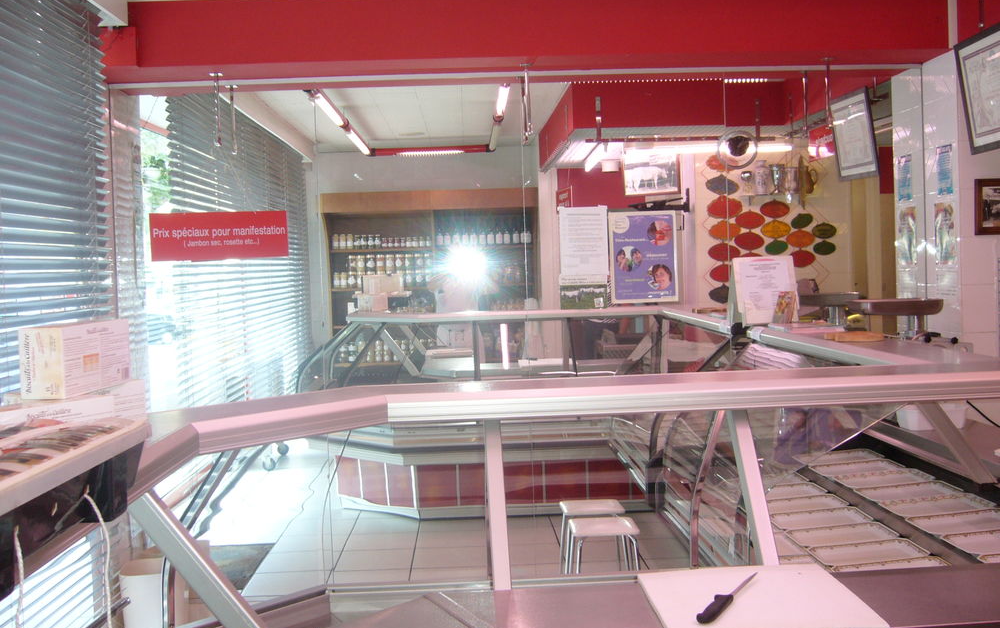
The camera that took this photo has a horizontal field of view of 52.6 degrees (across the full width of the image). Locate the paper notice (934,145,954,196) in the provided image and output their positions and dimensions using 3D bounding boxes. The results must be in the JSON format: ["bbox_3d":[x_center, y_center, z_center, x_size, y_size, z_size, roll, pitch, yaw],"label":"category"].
[{"bbox_3d":[1.910,-0.618,4.343,0.012,0.213,0.145,-2,3,-2],"label":"paper notice"}]

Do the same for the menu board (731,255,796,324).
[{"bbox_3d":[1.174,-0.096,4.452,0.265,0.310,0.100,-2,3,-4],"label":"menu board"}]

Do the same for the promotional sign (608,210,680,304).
[{"bbox_3d":[0.643,-0.251,4.503,0.298,0.405,0.020,-2,3,-2],"label":"promotional sign"}]

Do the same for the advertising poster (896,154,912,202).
[{"bbox_3d":[1.897,-0.638,4.738,0.012,0.213,0.145,-2,3,-2],"label":"advertising poster"}]

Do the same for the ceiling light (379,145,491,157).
[{"bbox_3d":[-0.593,-1.431,8.872,1.020,0.070,0.075,-2,3,-2],"label":"ceiling light"}]

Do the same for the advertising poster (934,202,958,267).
[{"bbox_3d":[1.919,-0.343,4.374,0.015,0.268,0.172,-2,3,-2],"label":"advertising poster"}]

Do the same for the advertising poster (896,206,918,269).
[{"bbox_3d":[1.907,-0.361,4.734,0.012,0.268,0.172,-2,3,-2],"label":"advertising poster"}]

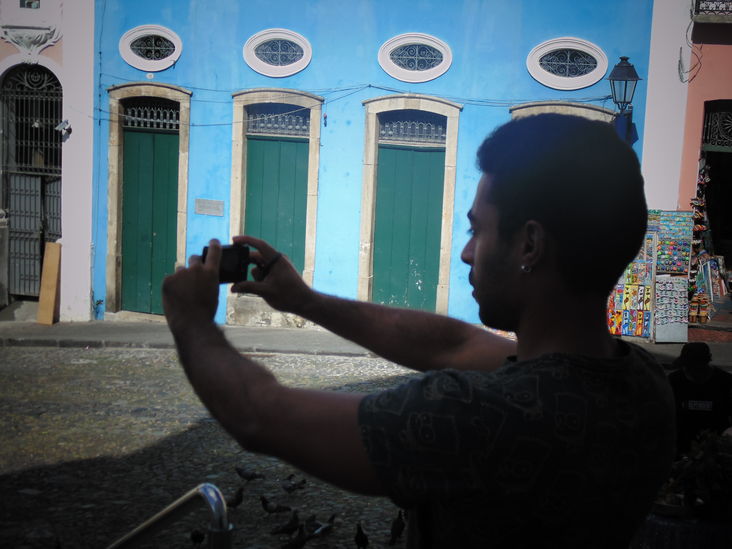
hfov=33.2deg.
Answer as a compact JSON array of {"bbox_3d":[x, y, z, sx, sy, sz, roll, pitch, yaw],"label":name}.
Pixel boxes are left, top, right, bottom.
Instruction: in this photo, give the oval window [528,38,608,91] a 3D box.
[{"bbox_3d":[3.219,-3.370,19.642,1.326,0.842,0.150,6,9,21],"label":"oval window"}]

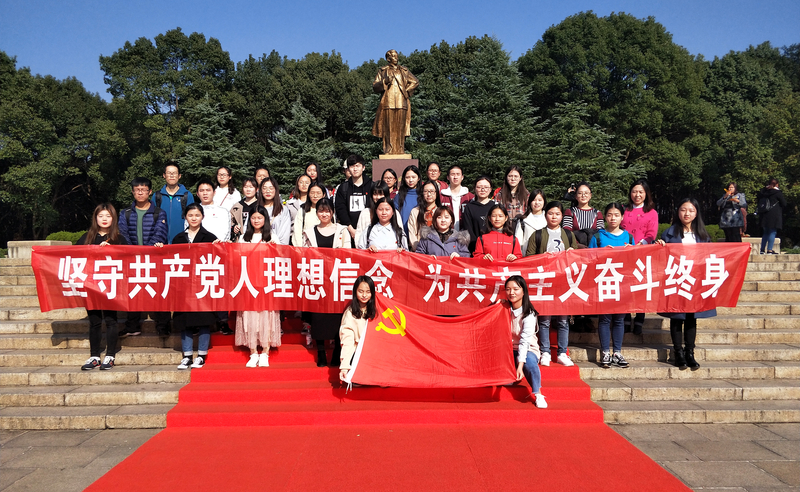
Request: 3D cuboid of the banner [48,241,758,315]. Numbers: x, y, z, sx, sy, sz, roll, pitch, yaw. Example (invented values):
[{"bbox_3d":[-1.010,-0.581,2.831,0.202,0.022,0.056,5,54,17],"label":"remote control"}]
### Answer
[{"bbox_3d":[-0.068,0.317,5.560,6.823,0.693,0.220,0,0,-1],"label":"banner"}]

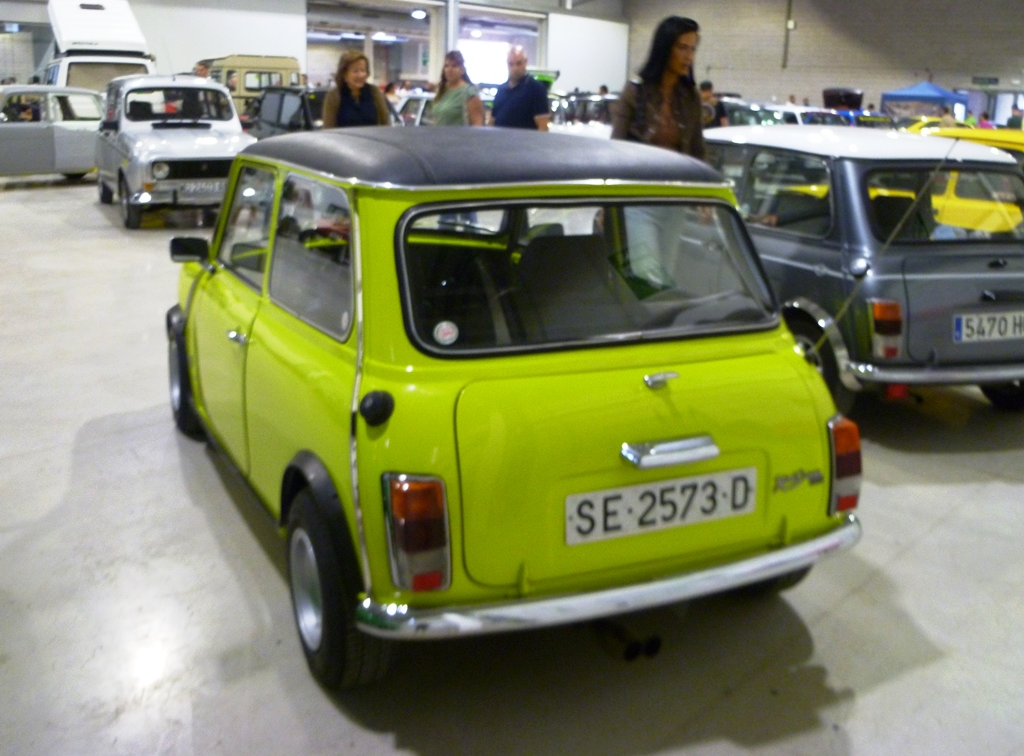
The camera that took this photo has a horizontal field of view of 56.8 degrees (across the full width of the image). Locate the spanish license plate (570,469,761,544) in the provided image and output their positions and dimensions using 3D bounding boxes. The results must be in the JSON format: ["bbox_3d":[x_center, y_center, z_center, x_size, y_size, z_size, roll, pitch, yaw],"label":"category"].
[{"bbox_3d":[0.336,0.286,2.110,0.515,0.110,0.015,-5,10,-26],"label":"spanish license plate"}]

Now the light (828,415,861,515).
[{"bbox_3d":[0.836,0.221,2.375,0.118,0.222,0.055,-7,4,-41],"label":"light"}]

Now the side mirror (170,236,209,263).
[{"bbox_3d":[-1.087,-0.434,3.200,0.135,0.090,0.060,-8,19,-33],"label":"side mirror"}]

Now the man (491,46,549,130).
[{"bbox_3d":[0.014,-1.512,7.049,0.490,1.810,0.310,7,17,16],"label":"man"}]

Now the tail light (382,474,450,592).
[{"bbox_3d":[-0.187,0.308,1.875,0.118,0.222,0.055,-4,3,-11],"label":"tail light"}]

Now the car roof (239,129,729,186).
[{"bbox_3d":[-0.116,-0.686,2.853,1.120,0.145,1.290,-5,18,-26],"label":"car roof"}]

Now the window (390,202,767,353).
[{"bbox_3d":[0.210,-0.258,2.284,1.000,0.360,0.070,-5,-16,-26],"label":"window"}]

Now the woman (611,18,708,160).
[{"bbox_3d":[0.530,-0.534,3.840,0.450,1.750,0.320,-10,20,-38],"label":"woman"}]

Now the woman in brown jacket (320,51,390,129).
[{"bbox_3d":[-1.019,-1.230,6.132,0.470,1.690,0.300,-2,16,-14],"label":"woman in brown jacket"}]

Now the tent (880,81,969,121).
[{"bbox_3d":[16.275,-10.345,37.912,2.850,3.000,2.850,-13,22,-43],"label":"tent"}]

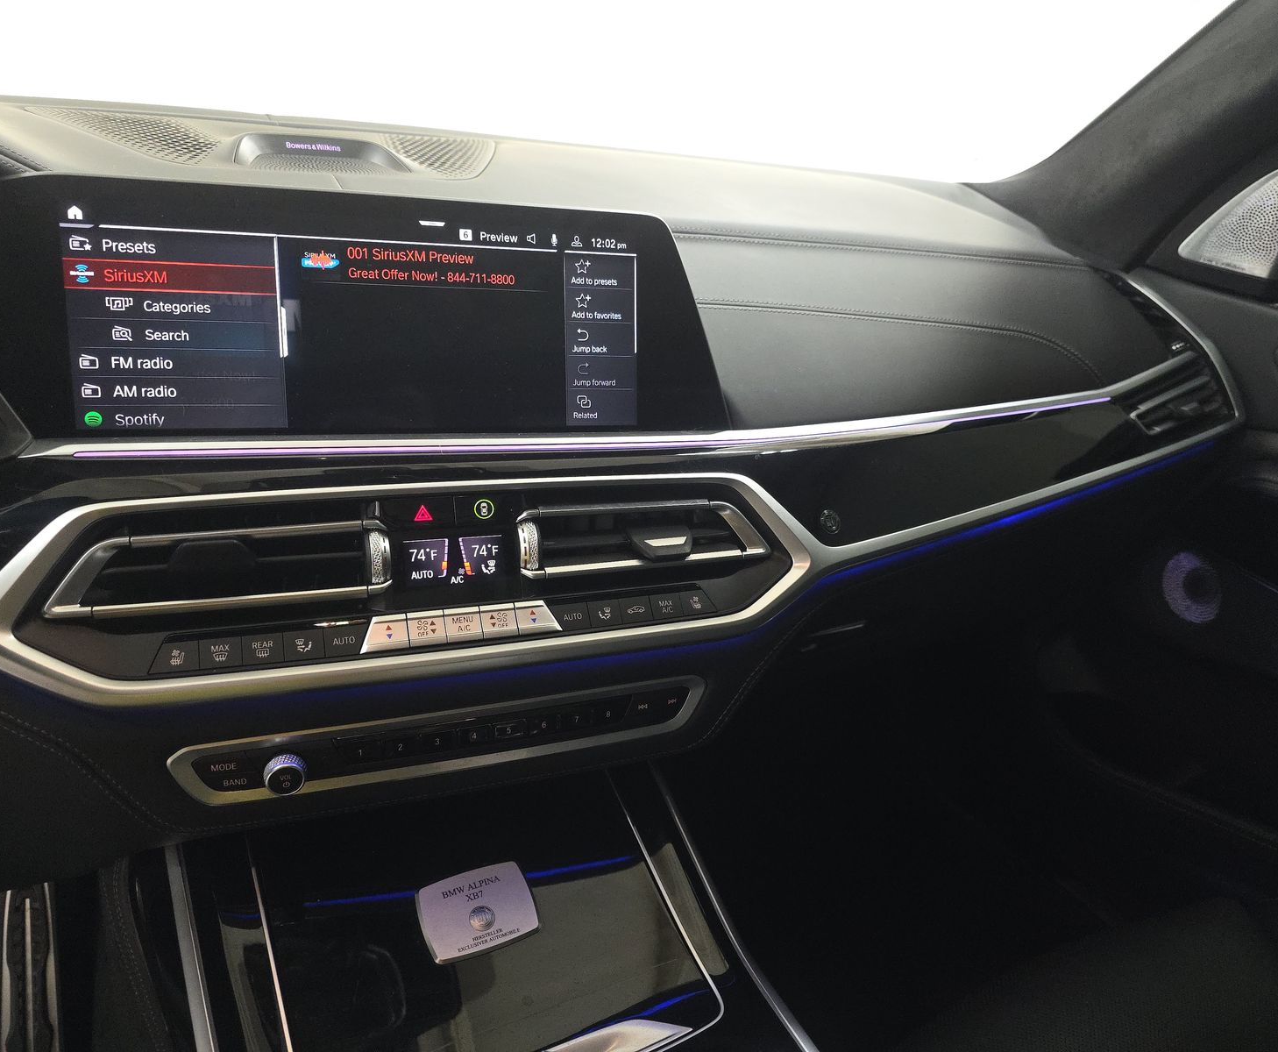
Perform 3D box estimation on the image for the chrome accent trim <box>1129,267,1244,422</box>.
[{"bbox_3d":[0.475,-0.159,0.817,0.035,0.112,0.158,-4,24,-22],"label":"chrome accent trim"}]

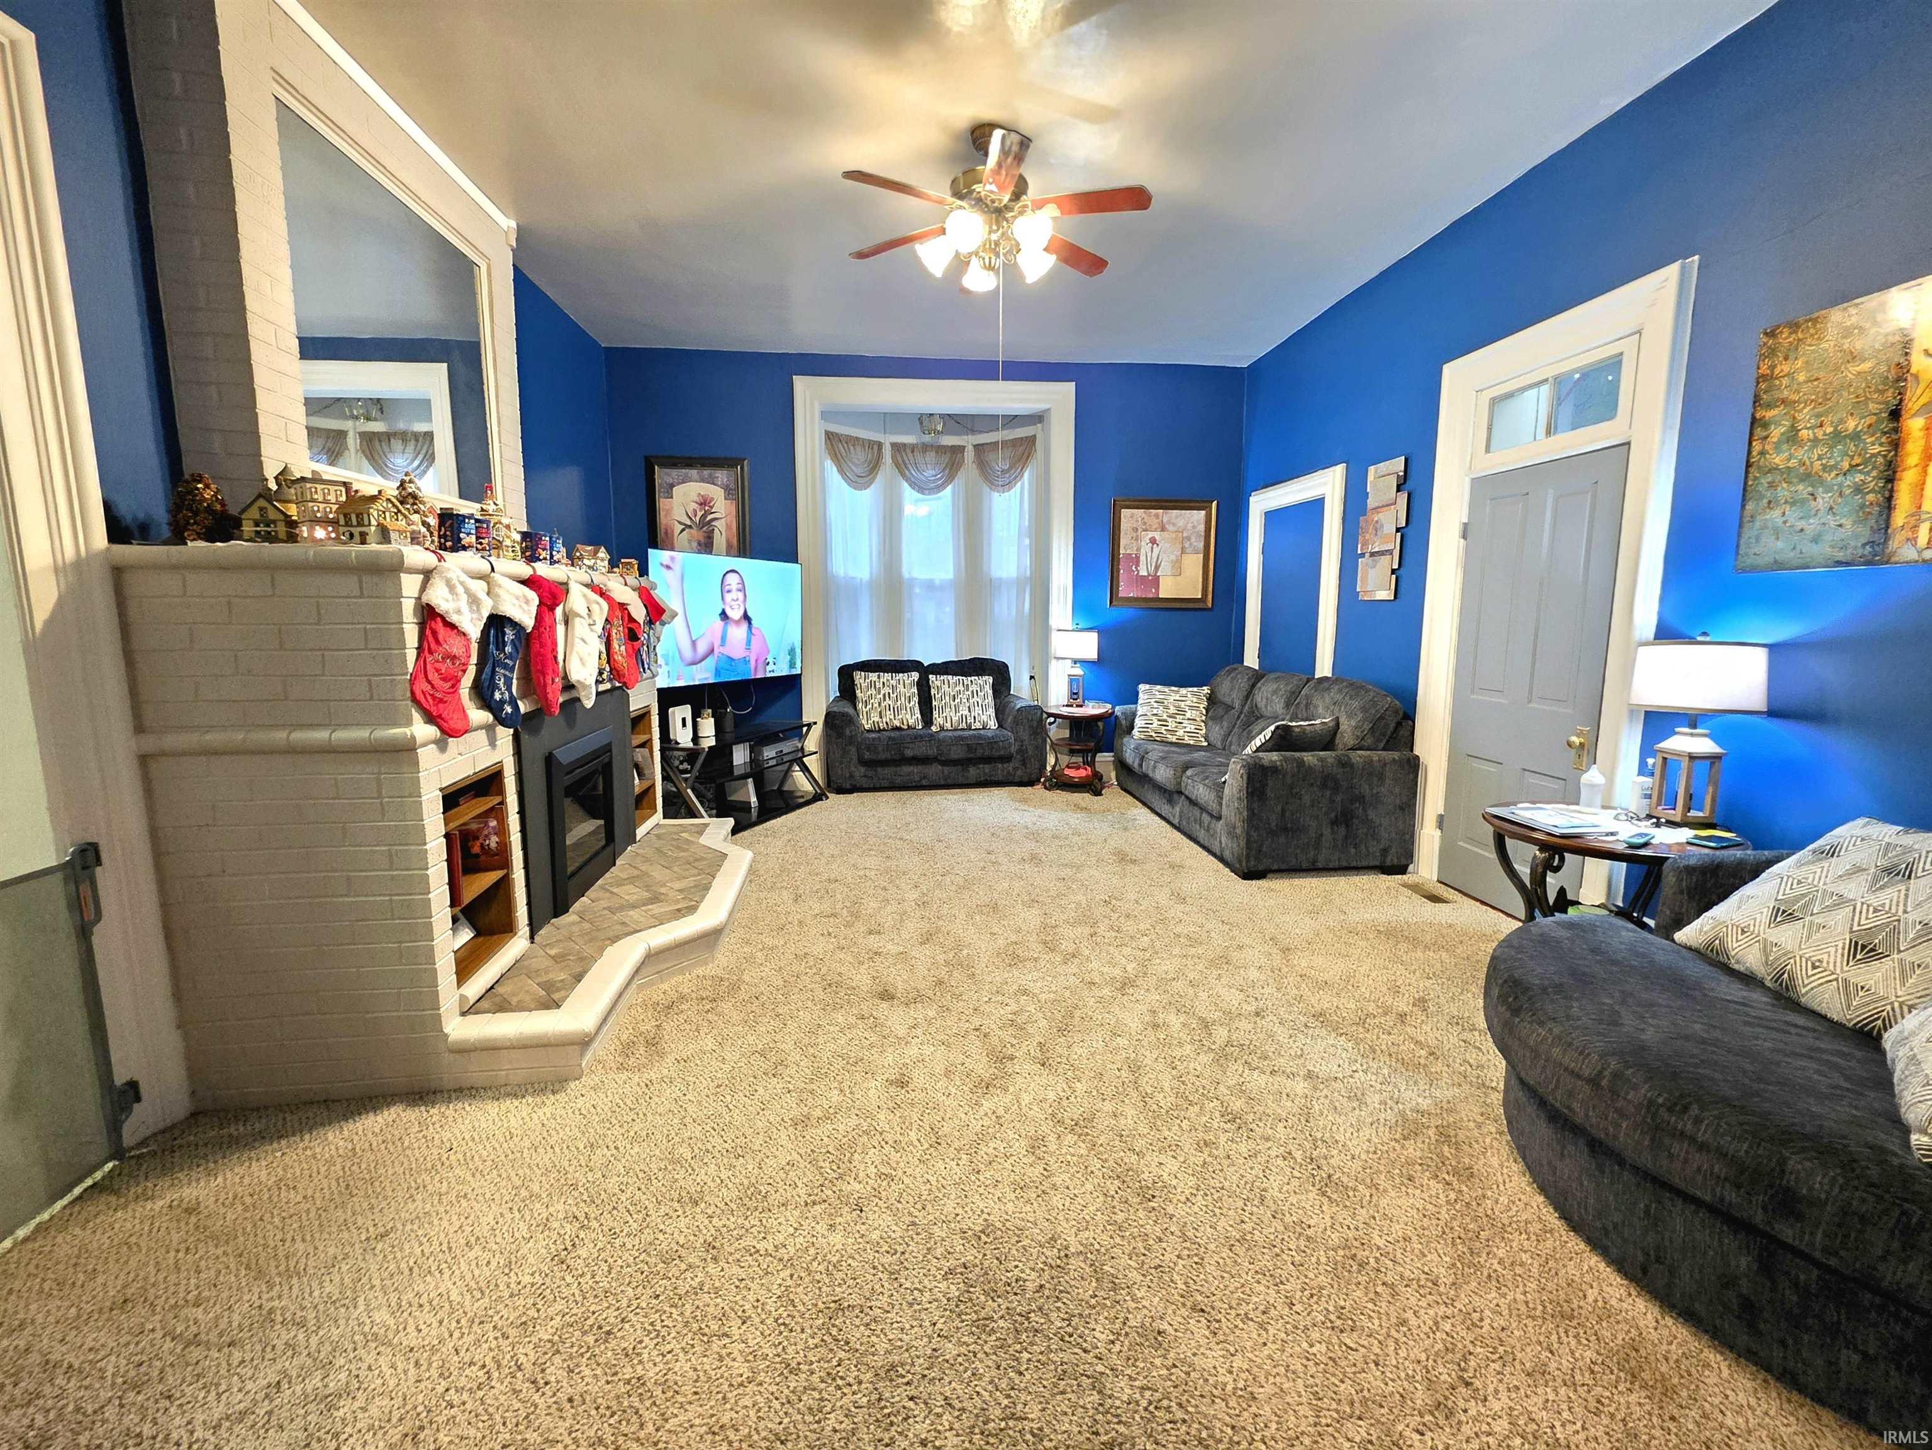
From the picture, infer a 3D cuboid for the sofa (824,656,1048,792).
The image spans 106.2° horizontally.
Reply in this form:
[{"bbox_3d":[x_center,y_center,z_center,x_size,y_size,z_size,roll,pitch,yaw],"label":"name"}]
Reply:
[{"bbox_3d":[-0.255,-0.031,6.162,1.735,0.960,0.970,-1,9,-7],"label":"sofa"}]

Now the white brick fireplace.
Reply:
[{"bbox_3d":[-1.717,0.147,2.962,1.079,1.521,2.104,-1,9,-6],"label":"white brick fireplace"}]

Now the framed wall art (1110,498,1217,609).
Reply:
[{"bbox_3d":[1.571,-1.350,5.763,0.830,0.840,0.040,-1,9,-6],"label":"framed wall art"}]

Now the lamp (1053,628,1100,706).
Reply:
[{"bbox_3d":[0.839,-0.443,5.541,0.350,0.640,0.350,-1,9,-6],"label":"lamp"}]

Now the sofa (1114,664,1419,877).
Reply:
[{"bbox_3d":[1.758,0.152,4.731,0.951,0.972,2.157,-1,9,-6],"label":"sofa"}]

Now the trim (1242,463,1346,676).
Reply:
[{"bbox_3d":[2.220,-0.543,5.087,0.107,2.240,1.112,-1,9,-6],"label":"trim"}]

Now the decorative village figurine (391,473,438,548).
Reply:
[{"bbox_3d":[-1.629,-0.618,2.143,0.114,0.240,0.114,-1,9,-6],"label":"decorative village figurine"}]

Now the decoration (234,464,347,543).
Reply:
[{"bbox_3d":[-1.850,-0.584,1.987,0.220,0.210,0.150,-8,12,-42],"label":"decoration"}]

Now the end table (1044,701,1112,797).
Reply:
[{"bbox_3d":[0.868,0.203,5.642,0.530,0.645,0.550,-1,9,-6],"label":"end table"}]

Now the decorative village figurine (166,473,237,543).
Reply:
[{"bbox_3d":[-1.998,-0.559,1.907,0.123,0.195,0.123,-1,9,-6],"label":"decorative village figurine"}]

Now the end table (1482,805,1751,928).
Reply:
[{"bbox_3d":[2.120,0.671,2.437,0.690,0.680,0.680,-1,9,-6],"label":"end table"}]

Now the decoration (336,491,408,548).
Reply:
[{"bbox_3d":[-1.639,-0.563,2.020,0.118,0.167,0.141,1,9,9],"label":"decoration"}]

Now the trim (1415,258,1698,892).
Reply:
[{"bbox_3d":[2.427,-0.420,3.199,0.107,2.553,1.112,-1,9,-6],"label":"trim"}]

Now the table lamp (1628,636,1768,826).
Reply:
[{"bbox_3d":[2.384,0.015,2.384,0.345,0.635,0.345,-1,9,-6],"label":"table lamp"}]

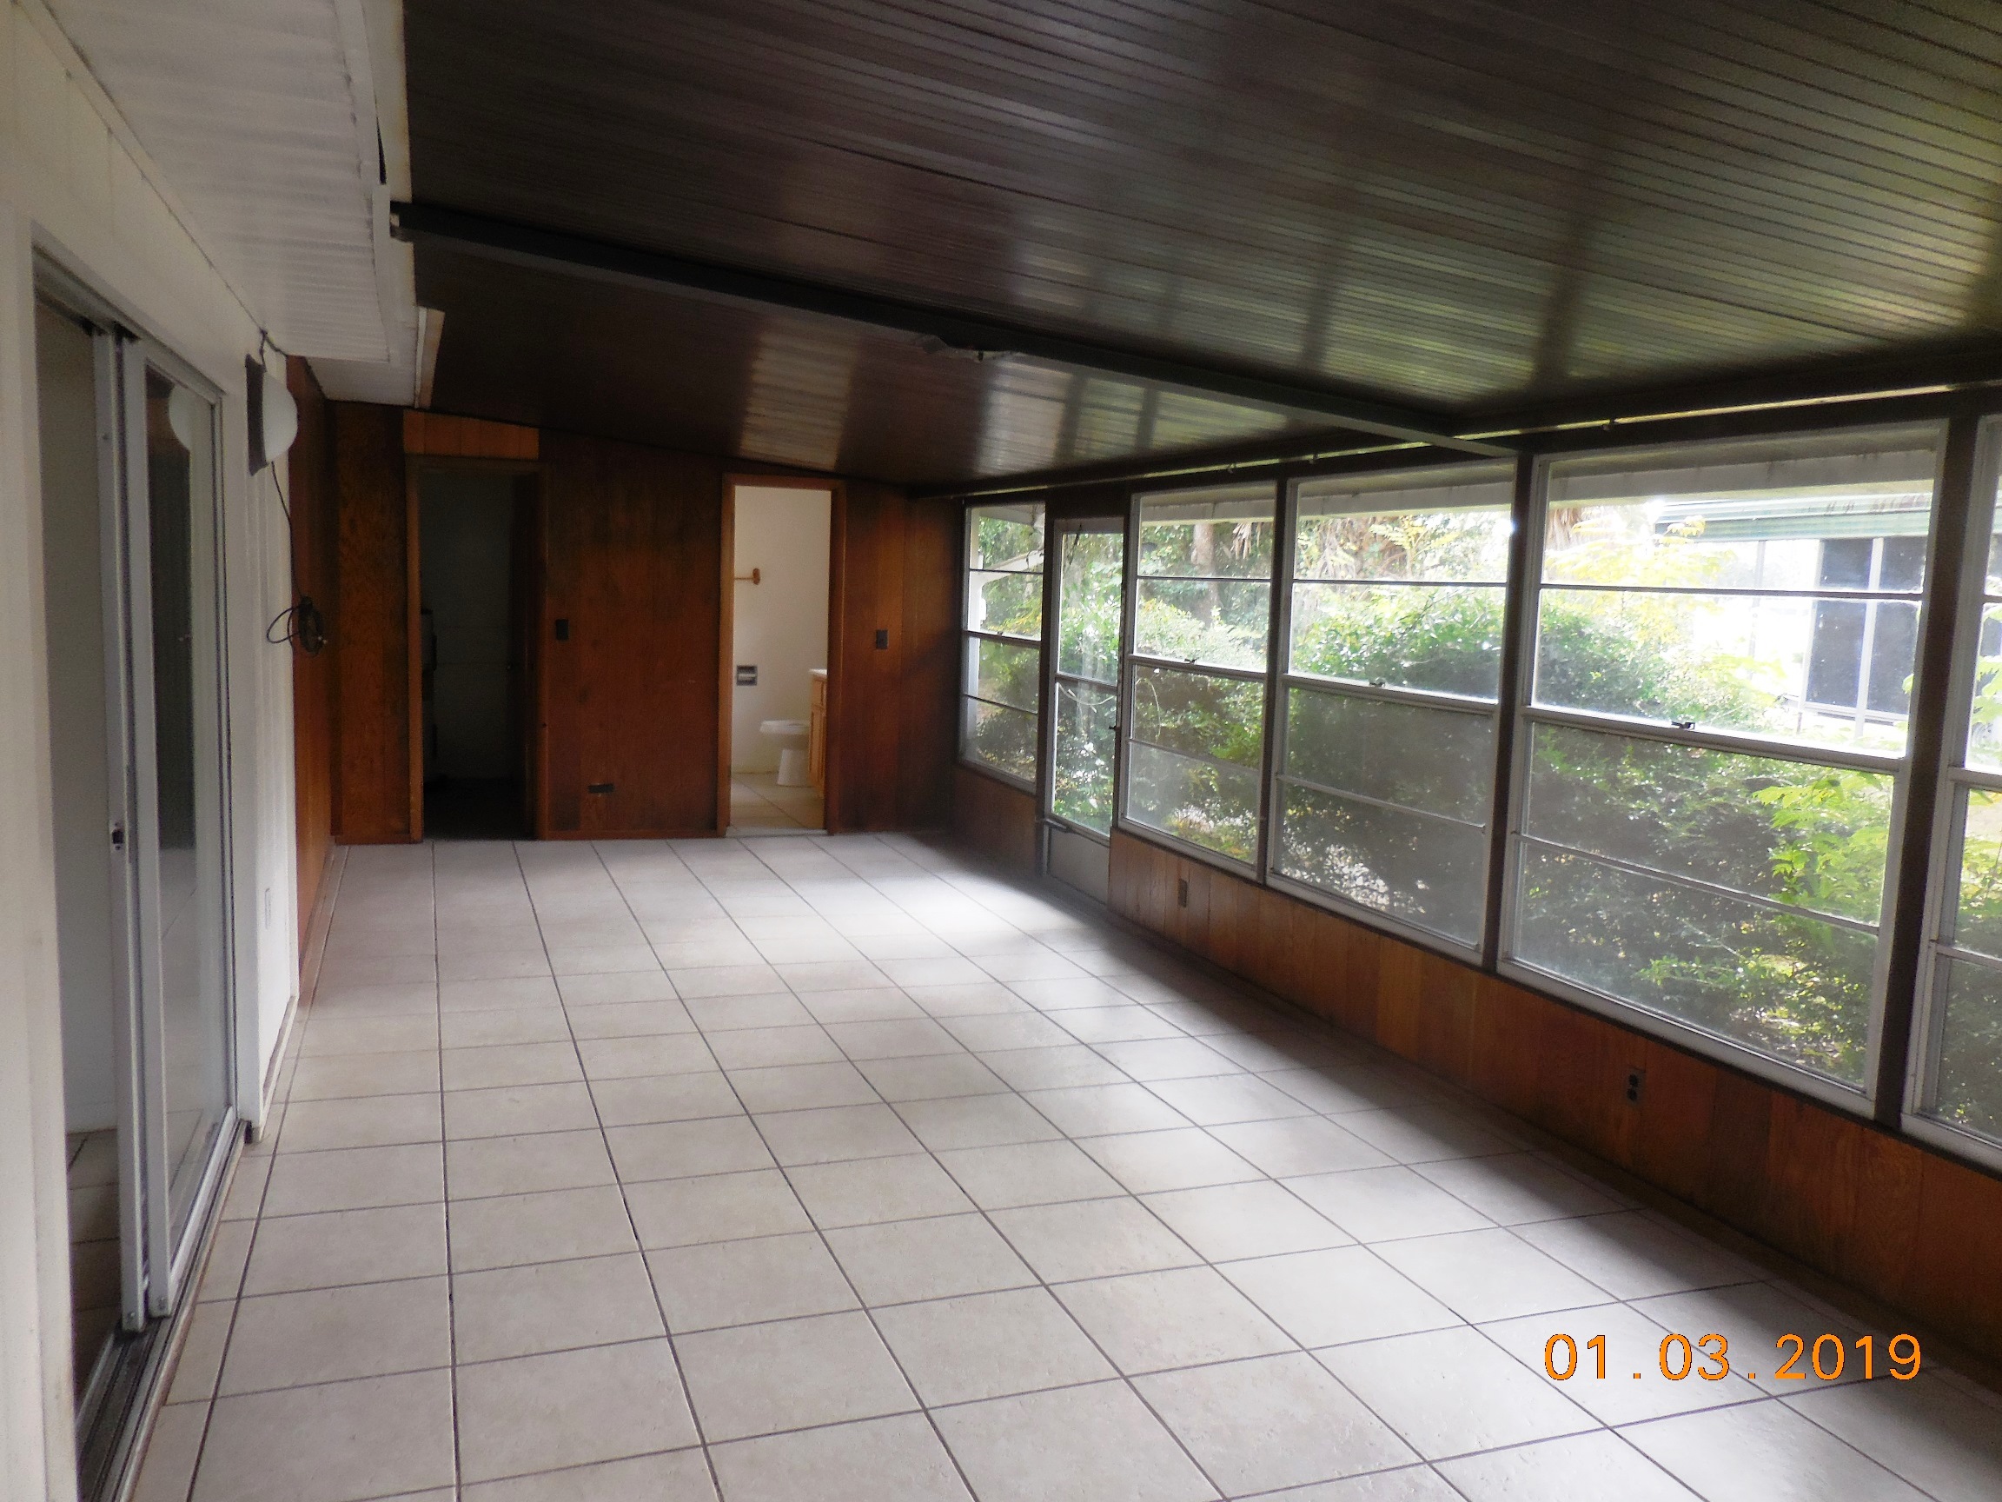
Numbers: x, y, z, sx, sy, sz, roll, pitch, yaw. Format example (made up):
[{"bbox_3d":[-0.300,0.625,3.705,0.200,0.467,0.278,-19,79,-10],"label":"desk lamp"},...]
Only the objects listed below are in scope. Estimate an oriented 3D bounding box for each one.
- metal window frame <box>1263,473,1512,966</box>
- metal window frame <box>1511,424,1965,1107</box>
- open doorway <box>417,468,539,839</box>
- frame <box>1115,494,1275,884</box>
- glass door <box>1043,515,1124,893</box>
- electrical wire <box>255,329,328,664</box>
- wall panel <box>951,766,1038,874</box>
[{"bbox_3d":[1.368,-0.189,5.255,0.088,1.633,1.335,0,7,-22],"label":"metal window frame"},{"bbox_3d":[1.881,-0.030,3.958,0.079,1.584,1.289,0,7,-22],"label":"metal window frame"},{"bbox_3d":[-3.025,-0.538,8.370,0.653,2.158,0.126,0,7,-20],"label":"open doorway"},{"bbox_3d":[0.867,-0.357,6.508,0.088,1.633,1.343,0,7,-22],"label":"frame"},{"bbox_3d":[0.435,-0.233,7.625,0.053,1.981,0.860,0,7,-22],"label":"glass door"},{"bbox_3d":[-2.397,-0.797,4.939,0.110,1.055,1.343,0,7,-22],"label":"electrical wire"},{"bbox_3d":[-0.029,0.391,8.753,0.088,0.477,1.364,0,7,-22],"label":"wall panel"}]

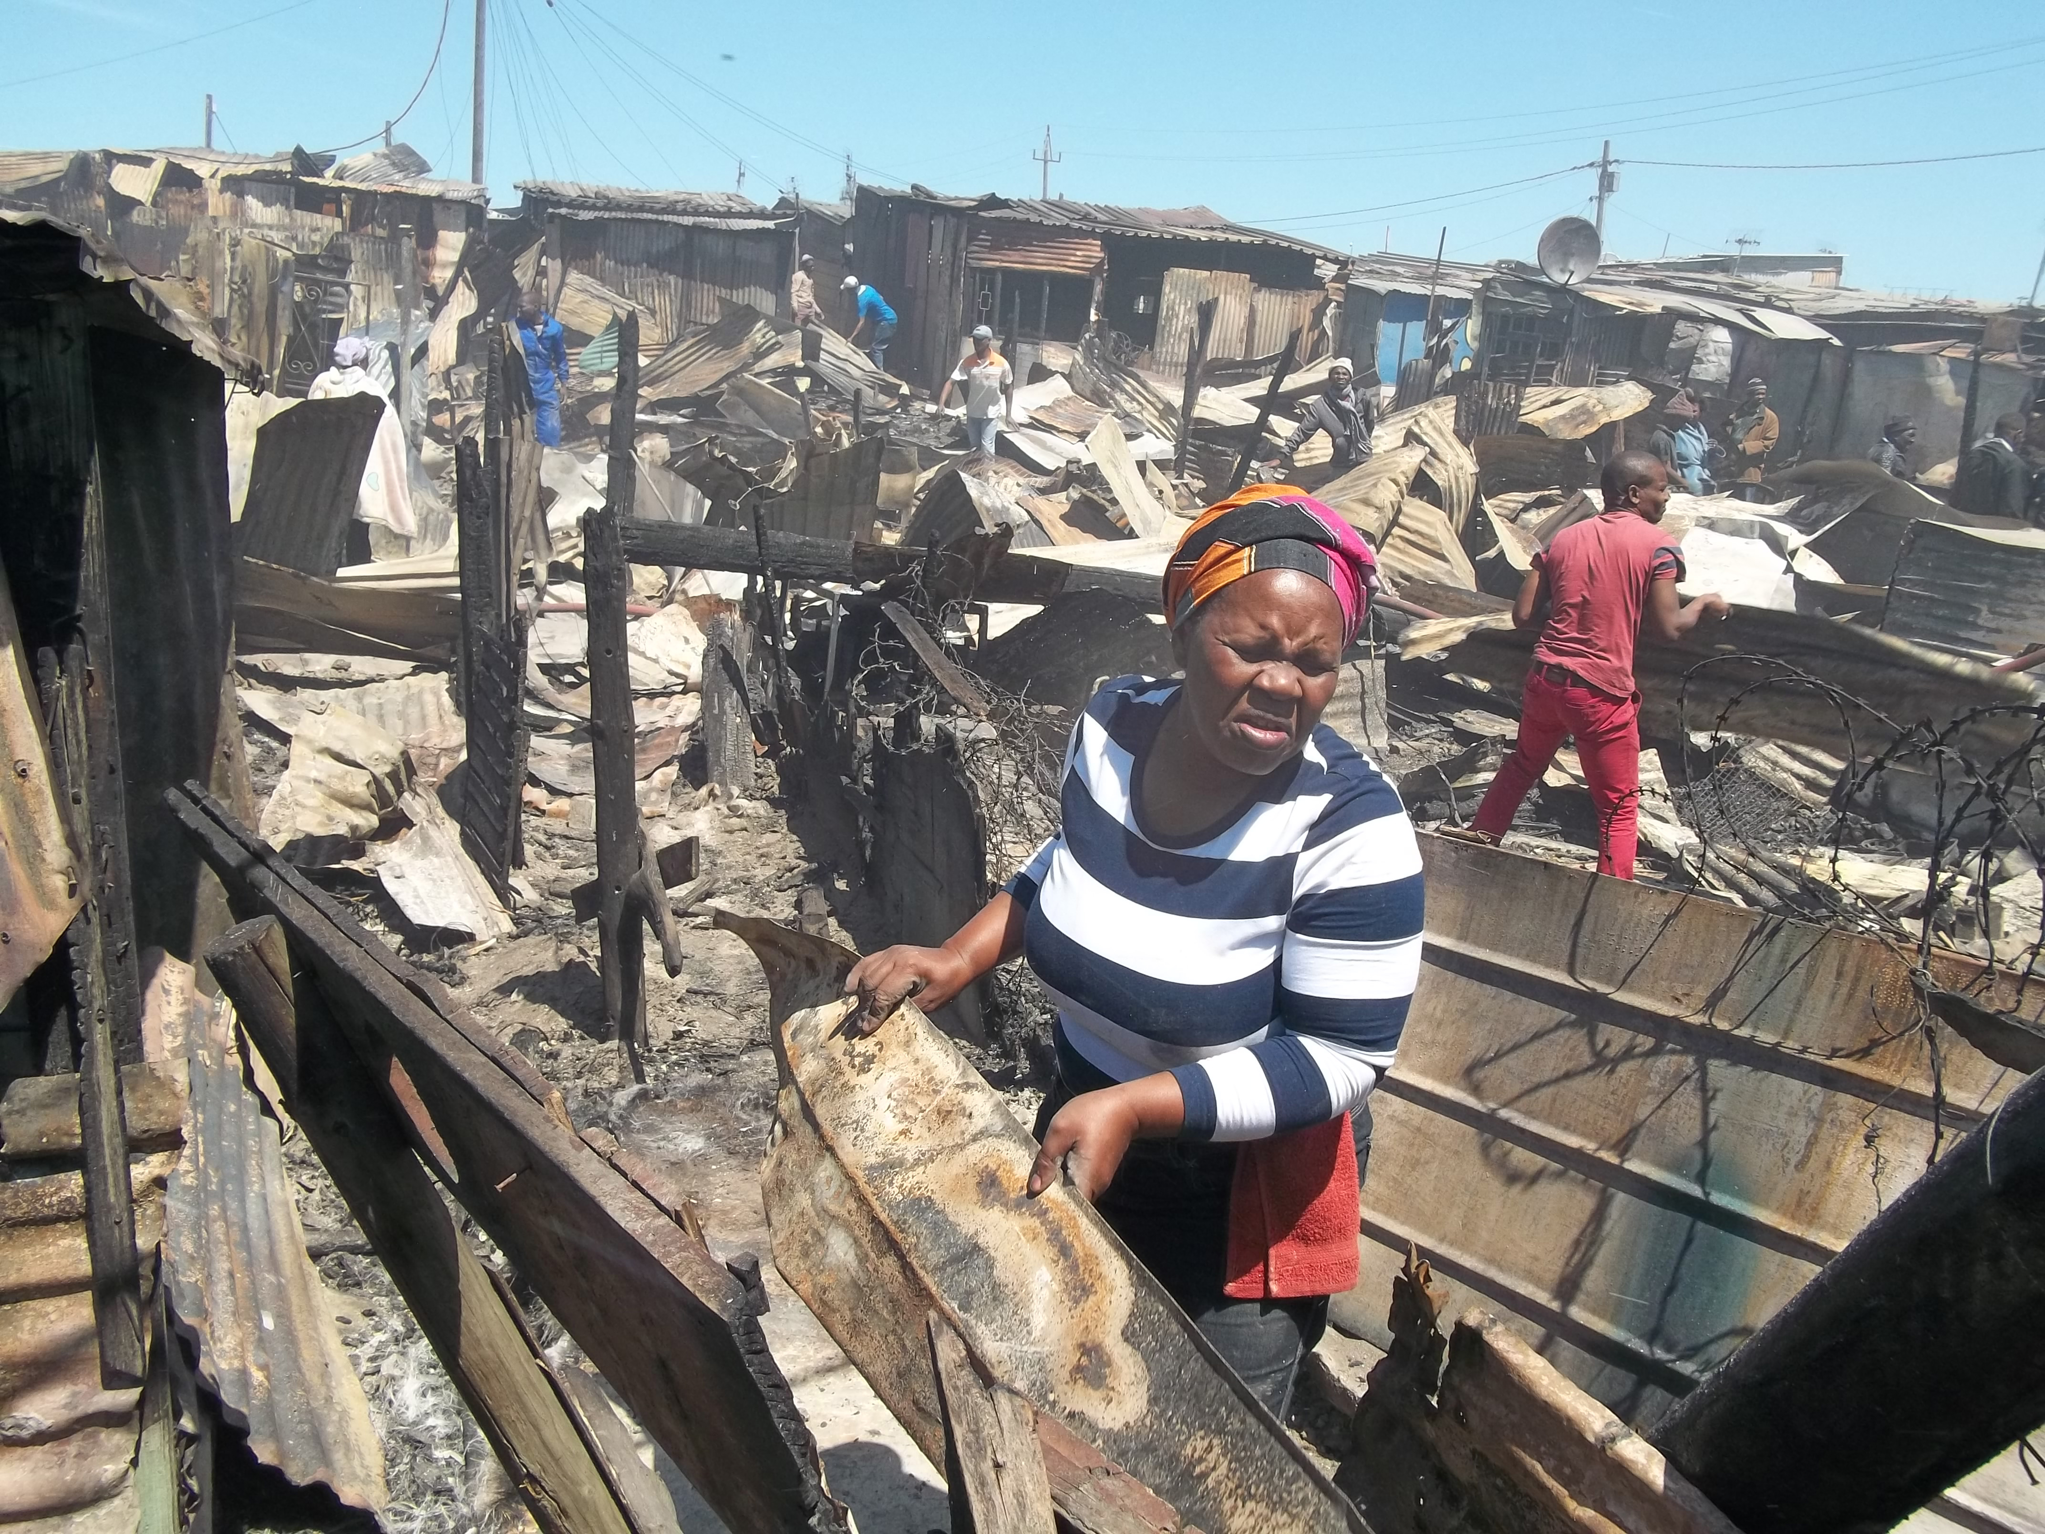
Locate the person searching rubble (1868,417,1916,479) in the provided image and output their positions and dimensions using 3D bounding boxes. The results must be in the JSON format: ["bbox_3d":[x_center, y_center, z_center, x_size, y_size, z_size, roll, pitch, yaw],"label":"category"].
[{"bbox_3d":[6.569,-1.838,14.347,0.420,1.620,0.480,2,11,-3],"label":"person searching rubble"}]

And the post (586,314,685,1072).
[{"bbox_3d":[-0.958,-0.153,4.658,0.220,1.880,0.140,1,11,-11],"label":"post"}]

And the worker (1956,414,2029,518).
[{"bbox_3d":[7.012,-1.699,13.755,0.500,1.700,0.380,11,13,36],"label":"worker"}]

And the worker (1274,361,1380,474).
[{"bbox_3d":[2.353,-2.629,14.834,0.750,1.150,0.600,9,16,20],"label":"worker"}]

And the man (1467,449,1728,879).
[{"bbox_3d":[1.903,-0.244,6.347,0.800,1.600,0.620,10,16,23],"label":"man"}]

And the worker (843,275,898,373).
[{"bbox_3d":[-1.883,-5.381,23.320,0.680,1.320,0.500,2,11,-6],"label":"worker"}]

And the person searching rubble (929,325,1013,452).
[{"bbox_3d":[-0.457,-2.742,15.416,0.660,1.680,0.420,6,15,8],"label":"person searching rubble"}]

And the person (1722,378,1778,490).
[{"bbox_3d":[6.903,-2.828,17.955,0.550,1.700,0.400,7,11,24],"label":"person"}]

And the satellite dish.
[{"bbox_3d":[6.210,-5.872,21.679,0.780,0.810,0.300,3,15,-1],"label":"satellite dish"}]

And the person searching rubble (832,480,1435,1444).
[{"bbox_3d":[0.150,0.500,1.999,0.600,1.580,0.520,11,17,24],"label":"person searching rubble"}]

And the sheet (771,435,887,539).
[{"bbox_3d":[-1.170,-1.619,11.300,0.680,0.750,0.120,2,11,-6],"label":"sheet"}]

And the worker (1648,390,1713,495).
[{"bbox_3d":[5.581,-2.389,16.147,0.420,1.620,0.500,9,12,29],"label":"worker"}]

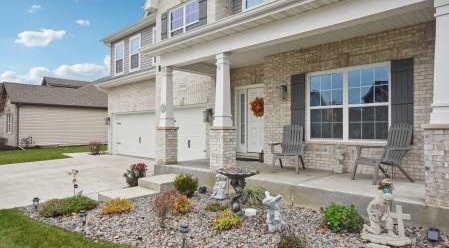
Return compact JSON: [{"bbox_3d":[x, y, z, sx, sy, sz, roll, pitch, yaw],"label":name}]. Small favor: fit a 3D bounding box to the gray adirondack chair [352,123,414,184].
[{"bbox_3d":[2.838,0.506,5.365,0.860,1.040,0.670,0,-1,-16],"label":"gray adirondack chair"}]

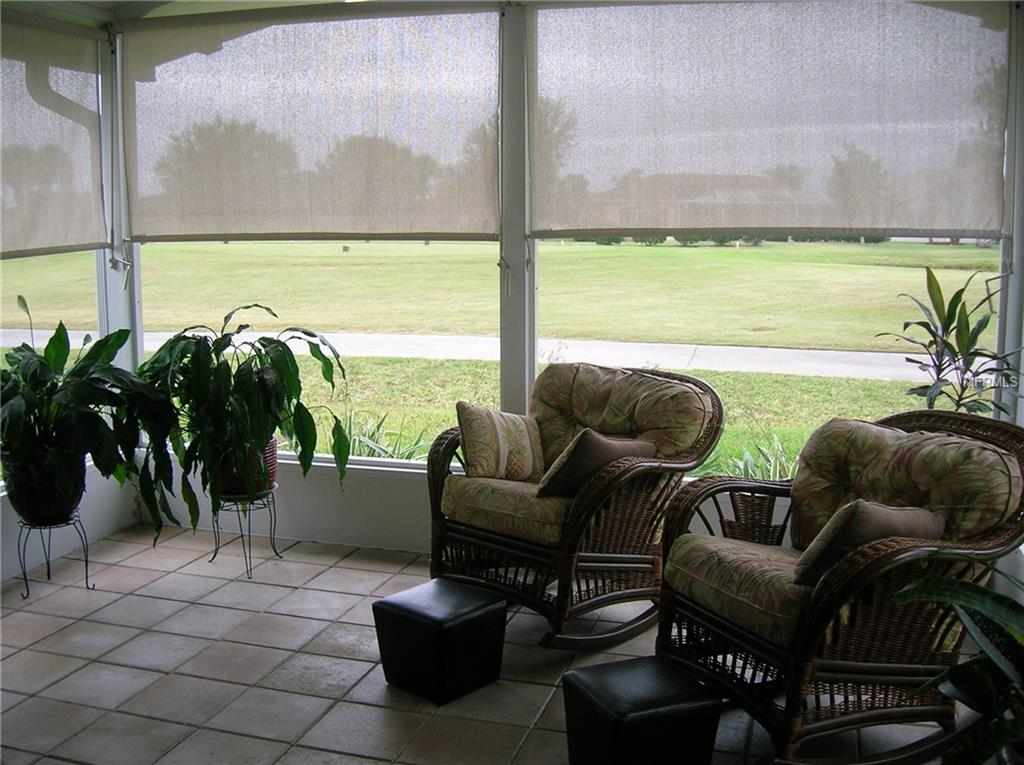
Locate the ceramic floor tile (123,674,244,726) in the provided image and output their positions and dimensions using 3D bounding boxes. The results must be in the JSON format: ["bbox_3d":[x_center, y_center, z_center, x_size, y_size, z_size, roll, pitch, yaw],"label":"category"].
[{"bbox_3d":[-1.012,0.989,3.121,0.295,0.010,0.295,3,7,15],"label":"ceramic floor tile"}]

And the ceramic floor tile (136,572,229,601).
[{"bbox_3d":[-1.361,0.853,4.162,0.295,0.010,0.295,3,7,15],"label":"ceramic floor tile"}]

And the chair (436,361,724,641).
[{"bbox_3d":[0.247,0.457,3.959,0.783,0.912,0.921,8,10,41],"label":"chair"}]

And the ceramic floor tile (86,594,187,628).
[{"bbox_3d":[-1.478,0.914,3.977,0.315,0.012,0.315,2,8,16],"label":"ceramic floor tile"}]

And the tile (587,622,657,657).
[{"bbox_3d":[0.439,0.971,3.806,0.320,0.010,0.320,2,8,15],"label":"tile"}]

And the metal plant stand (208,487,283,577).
[{"bbox_3d":[-1.242,0.671,4.595,0.320,0.340,0.320,2,8,16],"label":"metal plant stand"}]

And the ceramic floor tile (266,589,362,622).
[{"bbox_3d":[-0.798,0.912,4.114,0.315,0.012,0.315,2,8,16],"label":"ceramic floor tile"}]

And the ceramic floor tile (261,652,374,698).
[{"bbox_3d":[-0.666,1.007,3.444,0.320,0.010,0.320,2,8,15],"label":"ceramic floor tile"}]

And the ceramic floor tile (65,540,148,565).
[{"bbox_3d":[-1.845,0.785,4.610,0.255,0.010,0.295,3,7,15],"label":"ceramic floor tile"}]

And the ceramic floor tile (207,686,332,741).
[{"bbox_3d":[-0.720,1.008,3.041,0.295,0.010,0.295,3,7,15],"label":"ceramic floor tile"}]

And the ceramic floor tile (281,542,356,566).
[{"bbox_3d":[-0.949,0.833,4.863,0.320,0.010,0.320,2,8,15],"label":"ceramic floor tile"}]

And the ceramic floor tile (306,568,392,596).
[{"bbox_3d":[-0.714,0.876,4.424,0.315,0.012,0.315,2,8,16],"label":"ceramic floor tile"}]

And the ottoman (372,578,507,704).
[{"bbox_3d":[-0.234,0.860,3.343,0.315,0.295,0.315,6,10,39],"label":"ottoman"}]

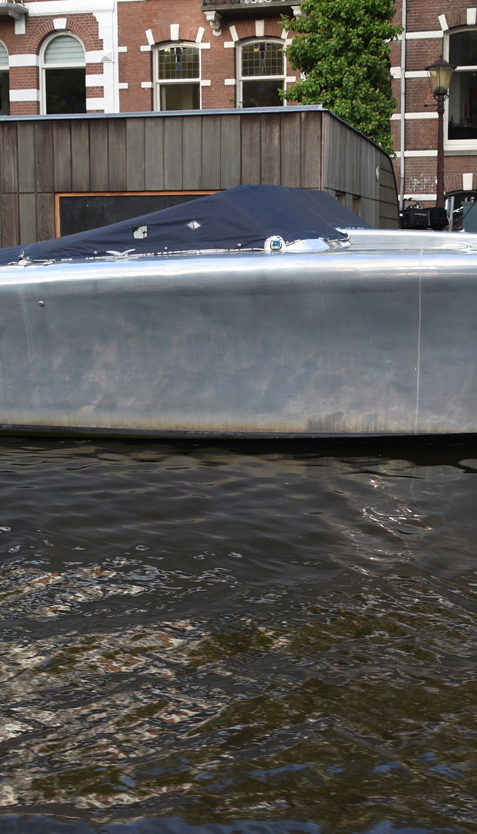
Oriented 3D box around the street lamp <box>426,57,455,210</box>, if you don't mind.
[{"bbox_3d":[4.052,-5.213,24.591,0.600,3.987,0.600,2,9,15],"label":"street lamp"}]

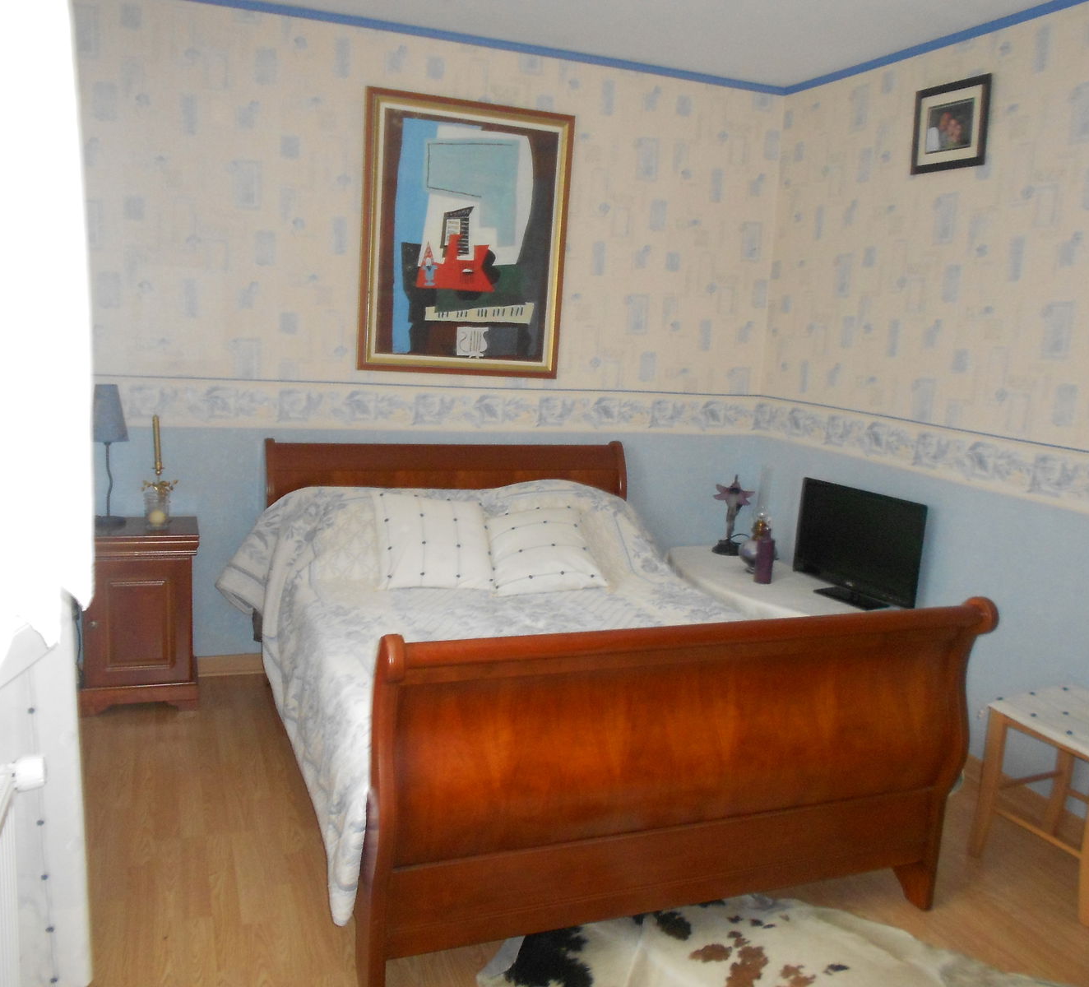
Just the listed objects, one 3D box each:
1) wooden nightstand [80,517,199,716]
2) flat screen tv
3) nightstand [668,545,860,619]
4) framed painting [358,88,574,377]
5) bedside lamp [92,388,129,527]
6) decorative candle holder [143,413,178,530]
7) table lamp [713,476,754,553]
[{"bbox_3d":[-1.464,0.439,3.589,0.391,0.641,0.337,-1,11,-21],"label":"wooden nightstand"},{"bbox_3d":[1.183,0.198,3.722,0.171,0.418,0.564,-3,12,-33],"label":"flat screen tv"},{"bbox_3d":[0.877,0.580,4.056,0.584,0.473,1.213,-1,11,-21],"label":"nightstand"},{"bbox_3d":[-0.308,-0.997,3.916,0.836,1.047,0.040,-1,11,-21],"label":"framed painting"},{"bbox_3d":[-1.558,-0.130,3.517,0.151,0.493,0.151,-1,11,-21],"label":"bedside lamp"},{"bbox_3d":[-1.378,-0.079,3.543,0.116,0.403,0.116,-1,11,-21],"label":"decorative candle holder"},{"bbox_3d":[0.846,0.094,4.427,0.146,0.347,0.146,-1,11,-21],"label":"table lamp"}]

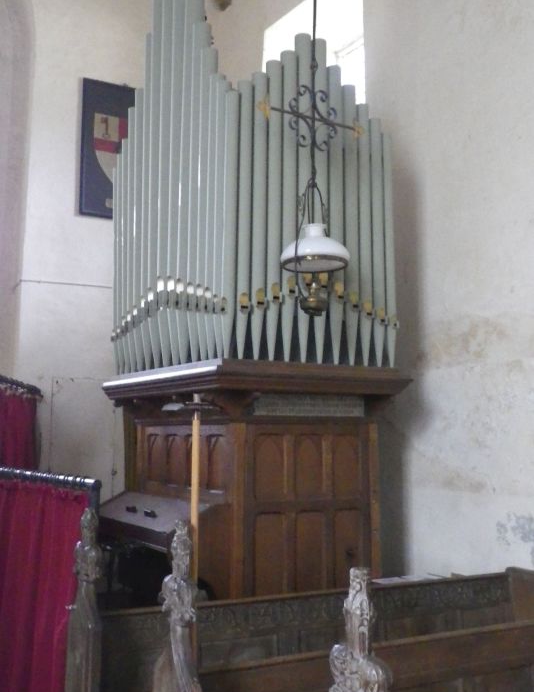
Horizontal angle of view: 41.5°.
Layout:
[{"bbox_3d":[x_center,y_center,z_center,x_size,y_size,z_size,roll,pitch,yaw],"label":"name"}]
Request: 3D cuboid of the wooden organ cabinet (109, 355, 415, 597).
[{"bbox_3d":[-0.170,1.183,4.798,1.517,1.935,1.659,5,-8,-33],"label":"wooden organ cabinet"}]

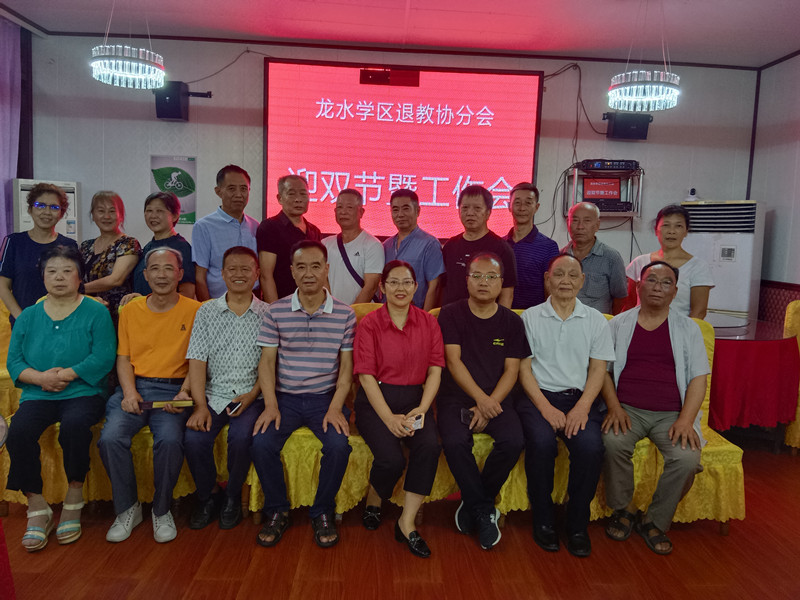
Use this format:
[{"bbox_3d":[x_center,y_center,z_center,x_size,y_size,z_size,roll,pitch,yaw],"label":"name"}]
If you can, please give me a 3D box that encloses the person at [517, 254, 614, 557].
[{"bbox_3d":[0.815,0.437,2.938,0.520,1.306,0.760,4,6,14],"label":"person"}]

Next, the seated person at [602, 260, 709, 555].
[{"bbox_3d":[1.240,0.454,2.992,0.530,1.294,0.760,5,6,22],"label":"seated person"}]

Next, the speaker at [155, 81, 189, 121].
[{"bbox_3d":[-1.861,-1.624,4.917,0.230,0.330,0.220,2,12,-6],"label":"speaker"}]

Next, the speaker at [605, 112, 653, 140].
[{"bbox_3d":[1.932,-1.452,5.058,0.310,0.240,0.230,3,12,4],"label":"speaker"}]

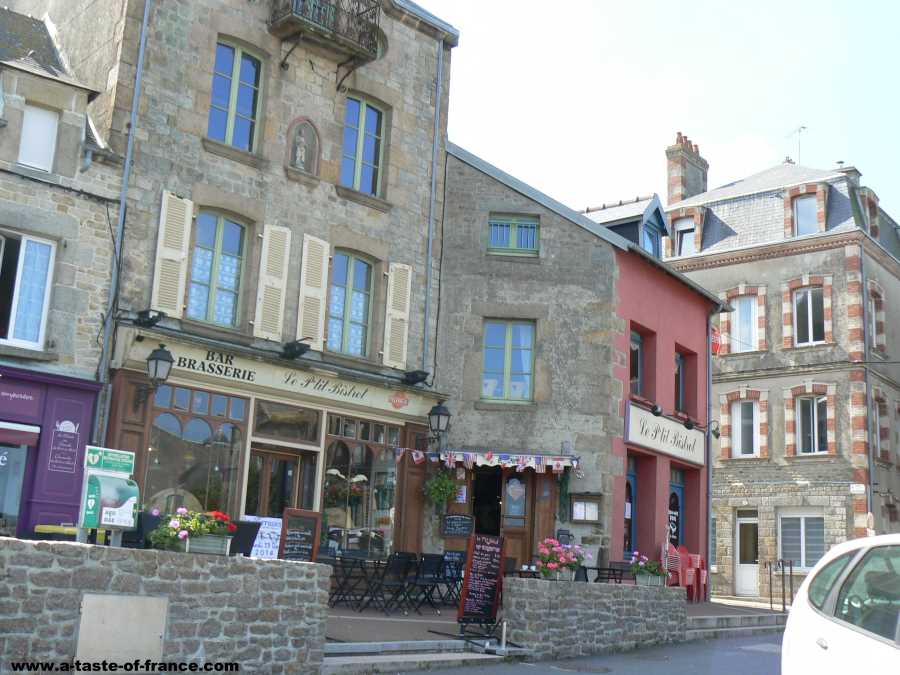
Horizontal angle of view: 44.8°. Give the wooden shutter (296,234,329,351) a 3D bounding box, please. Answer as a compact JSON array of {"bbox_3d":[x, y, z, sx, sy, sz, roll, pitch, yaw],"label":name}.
[{"bbox_3d":[-2.201,-0.713,17.664,0.500,1.840,0.050,15,-18,-40],"label":"wooden shutter"}]

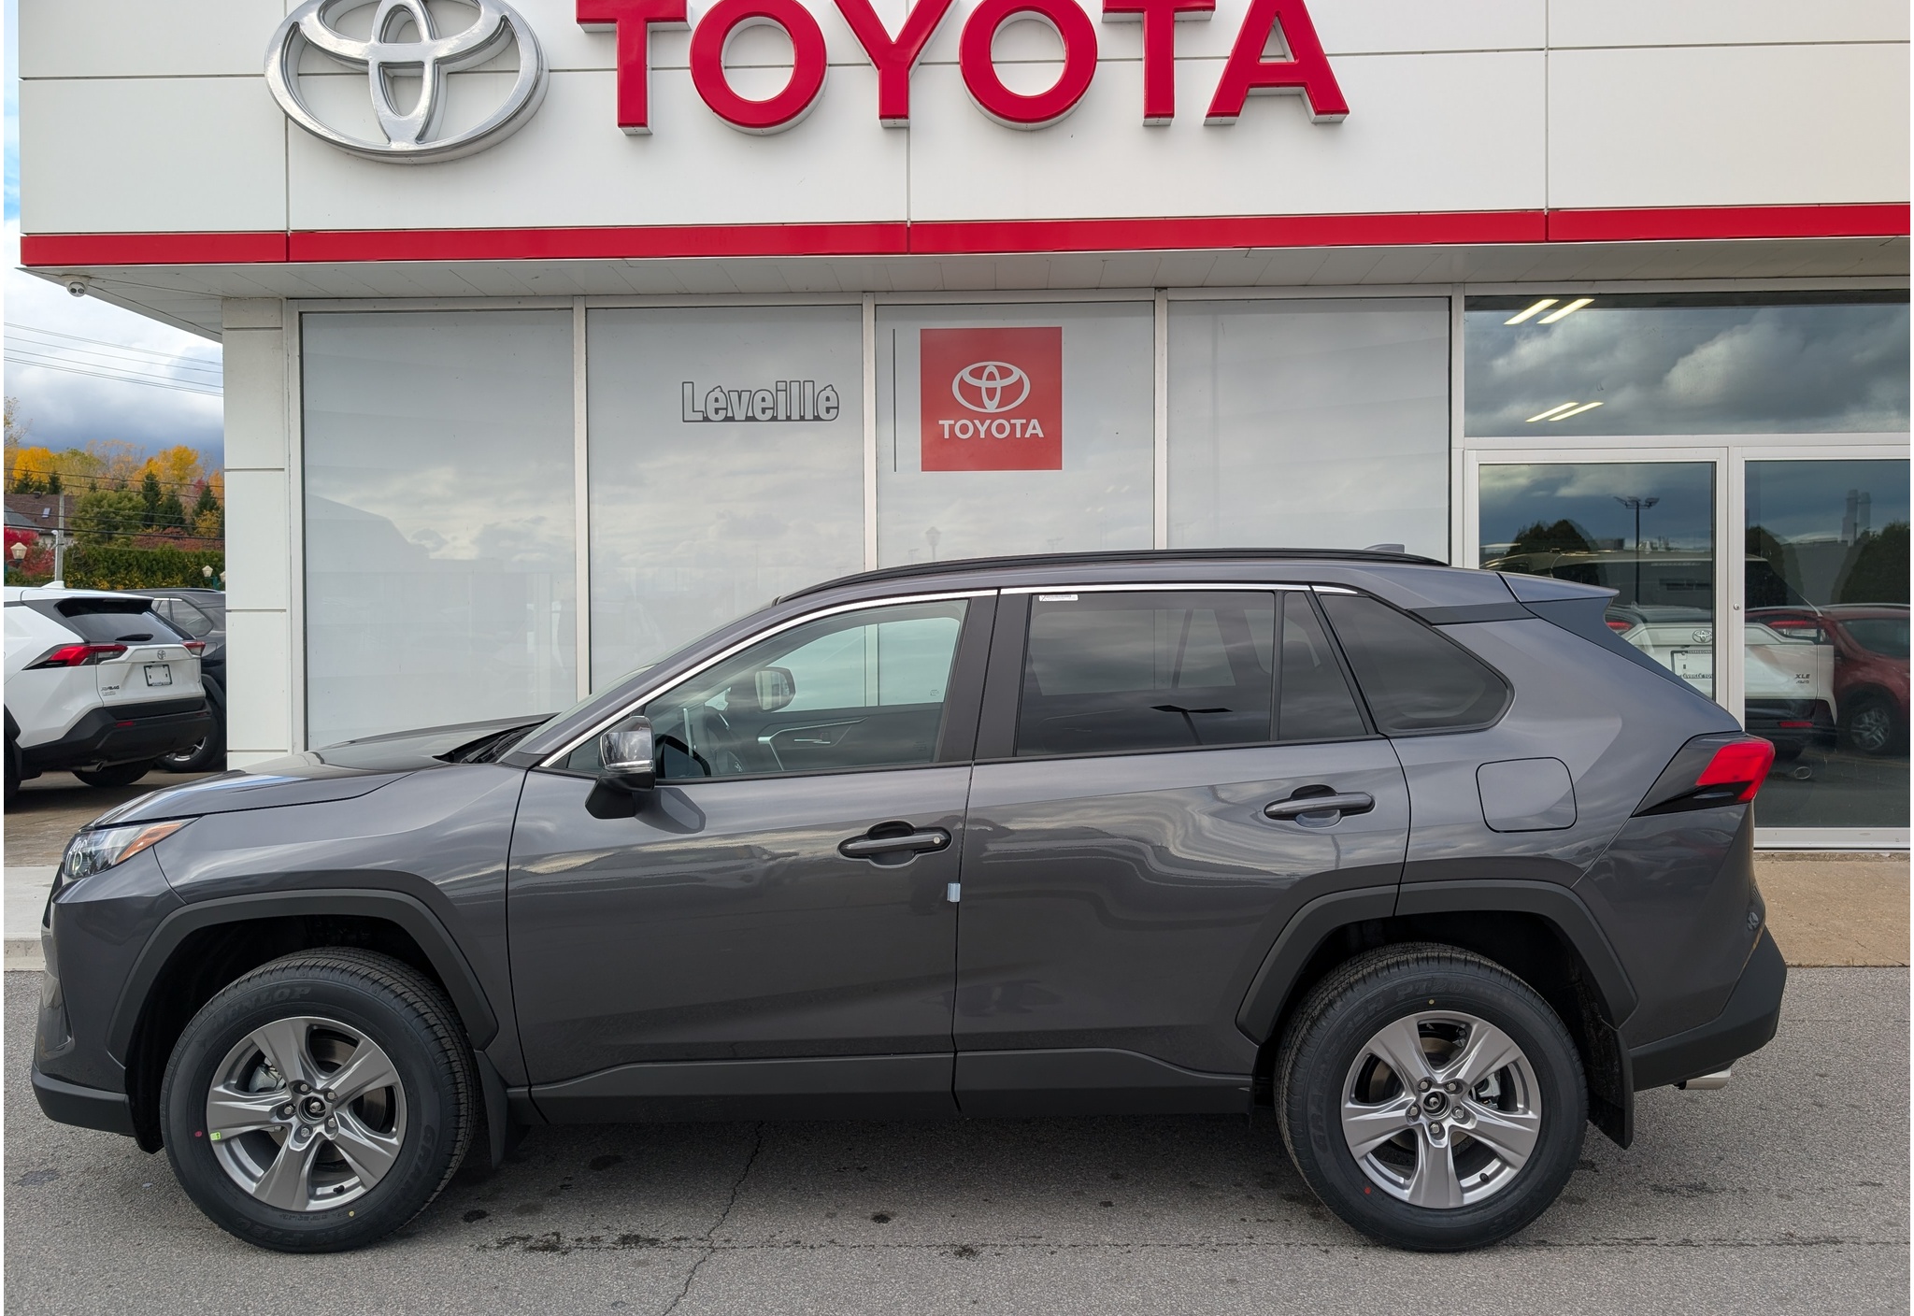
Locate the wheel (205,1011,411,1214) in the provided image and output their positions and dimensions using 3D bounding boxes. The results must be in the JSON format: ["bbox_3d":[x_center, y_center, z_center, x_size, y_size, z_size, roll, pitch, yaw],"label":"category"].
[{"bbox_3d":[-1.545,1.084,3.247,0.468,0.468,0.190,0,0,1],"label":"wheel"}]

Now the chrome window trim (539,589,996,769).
[{"bbox_3d":[-0.459,0.048,3.296,1.115,0.432,0.150,0,0,1],"label":"chrome window trim"}]

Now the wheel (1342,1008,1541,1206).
[{"bbox_3d":[1.142,1.056,3.215,0.470,0.470,0.200,0,2,1],"label":"wheel"}]

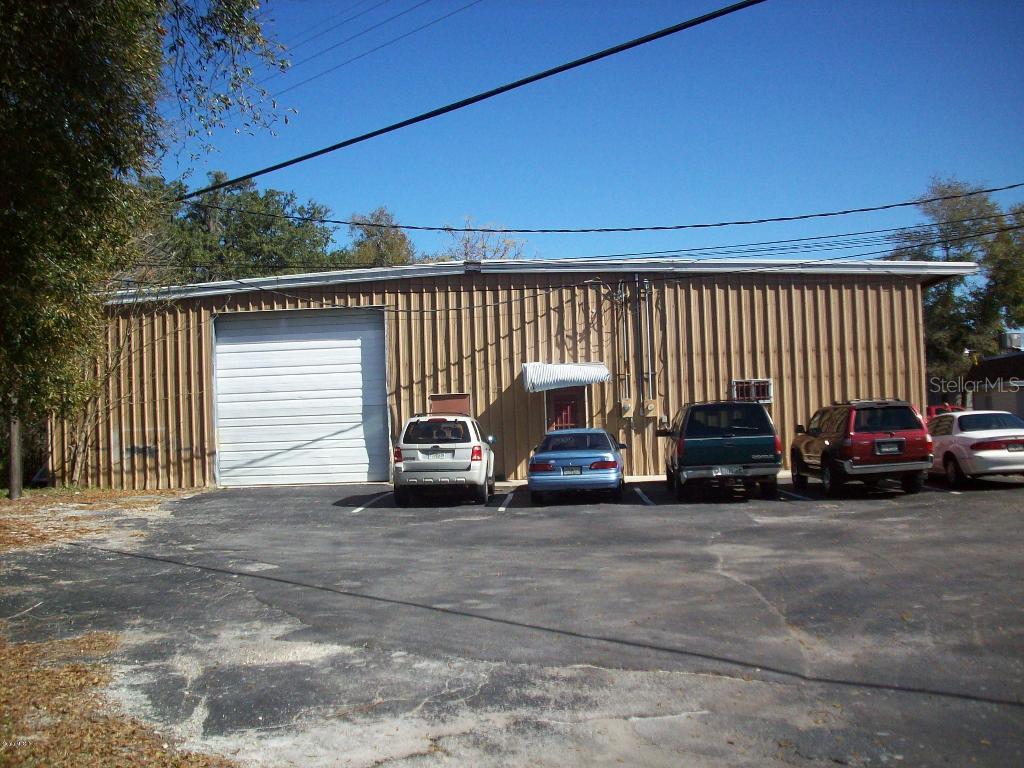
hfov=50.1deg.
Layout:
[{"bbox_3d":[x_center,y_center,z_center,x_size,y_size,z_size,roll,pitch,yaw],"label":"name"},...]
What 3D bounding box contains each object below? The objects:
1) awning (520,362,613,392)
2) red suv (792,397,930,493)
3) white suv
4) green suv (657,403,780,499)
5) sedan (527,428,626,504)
[{"bbox_3d":[1.286,-0.152,25.600,2.030,0.660,0.850,-2,-2,3],"label":"awning"},{"bbox_3d":[6.825,1.221,21.899,1.760,1.750,4.580,-2,-2,1],"label":"red suv"},{"bbox_3d":[-1.317,1.515,22.513,1.850,1.740,4.440,-2,-2,2],"label":"white suv"},{"bbox_3d":[4.125,1.273,21.950,1.990,1.830,5.020,-2,-2,5],"label":"green suv"},{"bbox_3d":[1.372,1.598,22.275,1.830,1.380,4.870,-2,-2,6],"label":"sedan"}]

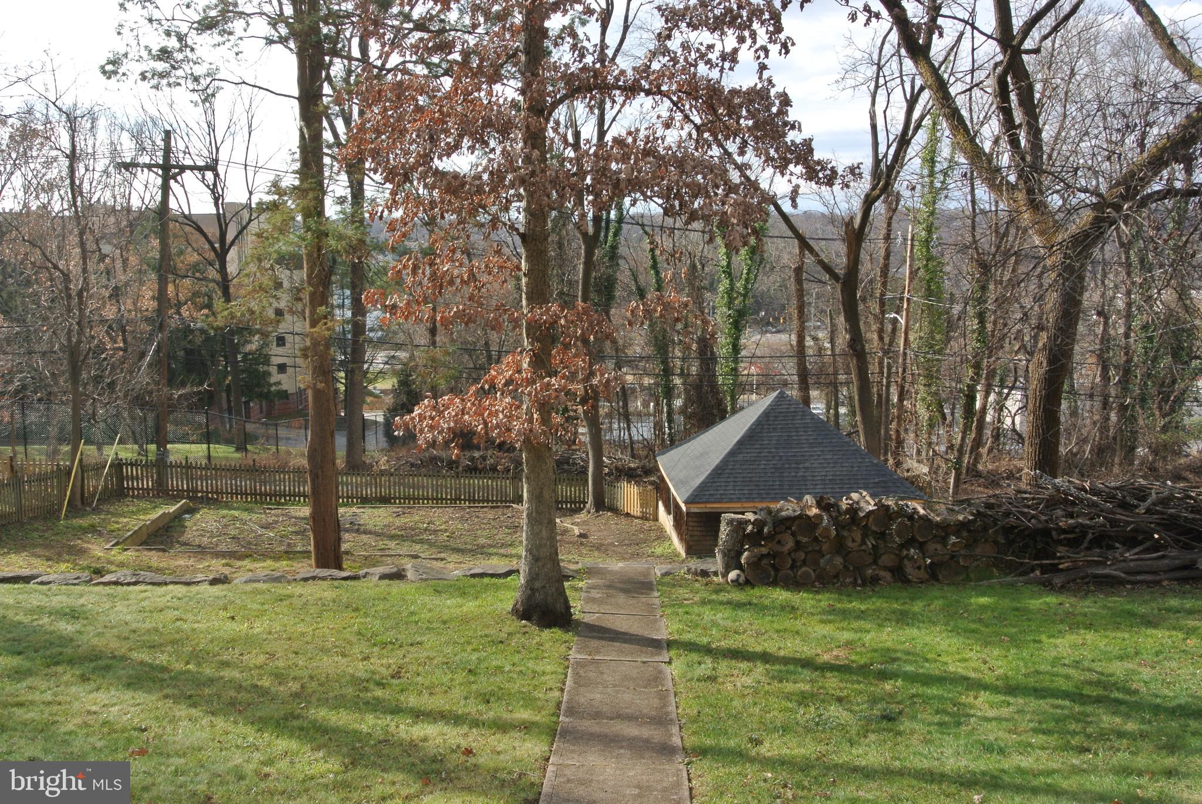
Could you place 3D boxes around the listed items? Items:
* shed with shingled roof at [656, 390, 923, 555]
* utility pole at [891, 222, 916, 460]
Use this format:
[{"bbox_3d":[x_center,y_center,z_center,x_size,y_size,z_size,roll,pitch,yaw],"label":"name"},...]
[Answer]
[{"bbox_3d":[4.880,1.733,29.352,6.100,4.170,6.100,0,8,-4],"label":"shed with shingled roof"},{"bbox_3d":[12.145,-2.276,42.945,0.280,9.550,0.280,1,8,-4],"label":"utility pole"}]

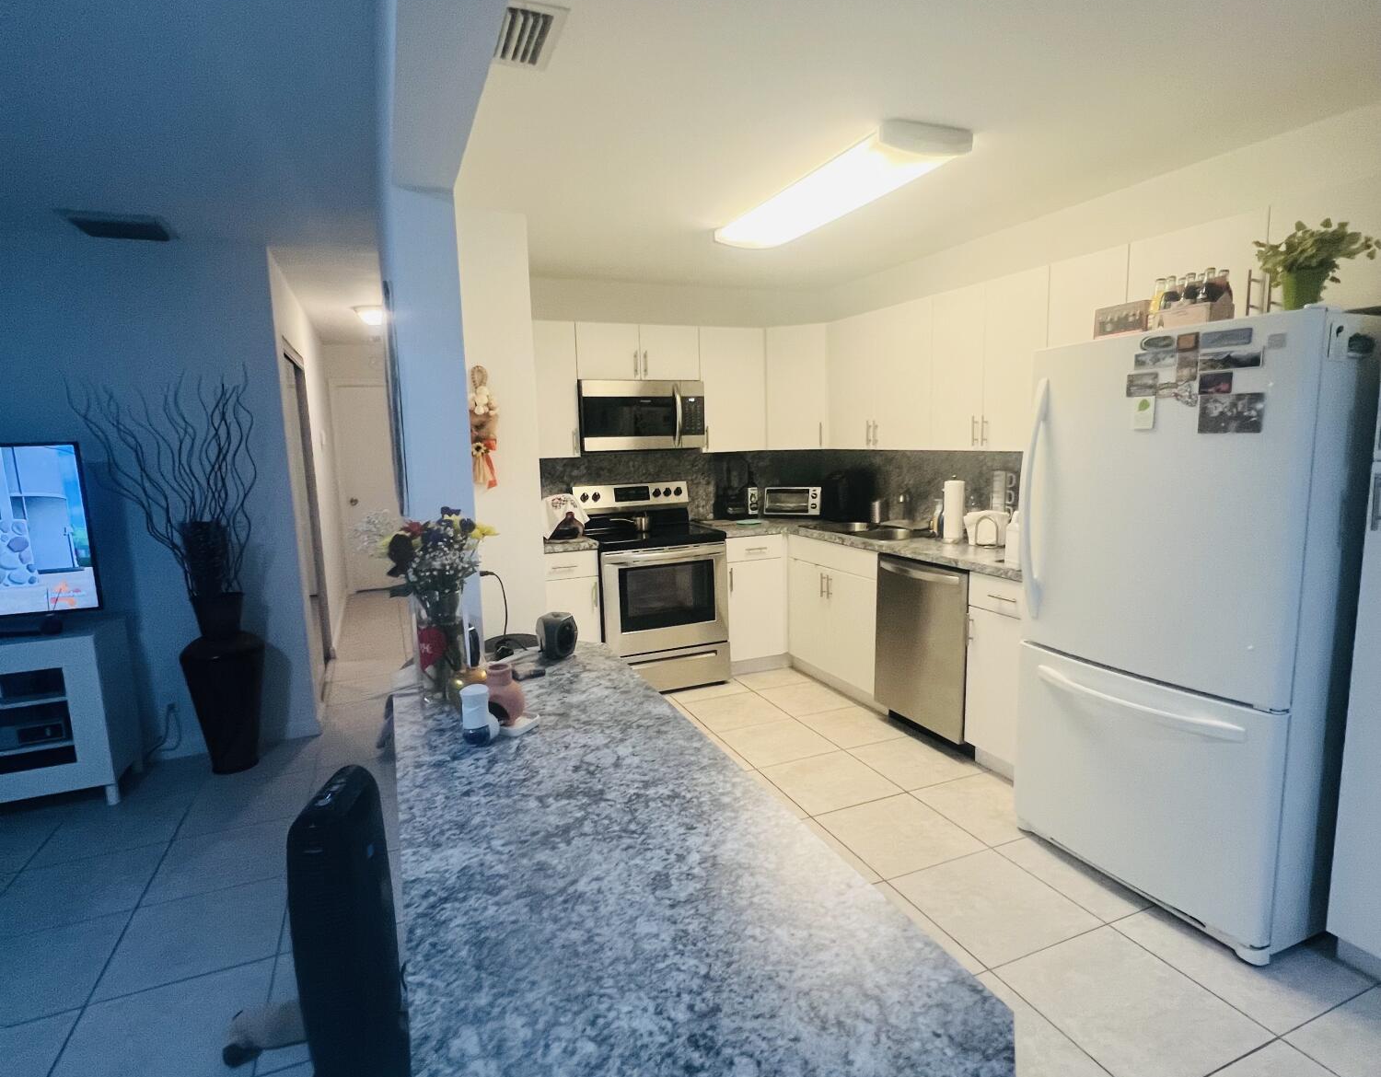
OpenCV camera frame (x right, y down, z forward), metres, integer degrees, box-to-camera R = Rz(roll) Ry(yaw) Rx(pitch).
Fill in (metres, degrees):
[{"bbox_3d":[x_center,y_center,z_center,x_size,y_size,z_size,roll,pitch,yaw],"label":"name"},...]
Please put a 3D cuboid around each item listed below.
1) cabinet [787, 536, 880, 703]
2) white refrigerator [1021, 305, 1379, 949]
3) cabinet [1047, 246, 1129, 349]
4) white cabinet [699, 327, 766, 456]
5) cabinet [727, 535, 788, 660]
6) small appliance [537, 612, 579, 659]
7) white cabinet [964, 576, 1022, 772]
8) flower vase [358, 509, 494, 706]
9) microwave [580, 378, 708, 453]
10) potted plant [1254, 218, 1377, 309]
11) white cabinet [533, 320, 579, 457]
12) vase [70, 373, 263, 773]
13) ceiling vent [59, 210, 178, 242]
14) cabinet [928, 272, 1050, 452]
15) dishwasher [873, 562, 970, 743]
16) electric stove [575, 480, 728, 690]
[{"bbox_3d":[1.044,0.401,4.012,0.600,0.792,0.871,-4,8,-23],"label":"cabinet"},{"bbox_3d":[1.666,0.230,2.239,0.780,1.730,0.833,-4,8,-23],"label":"white refrigerator"},{"bbox_3d":[1.686,-0.740,2.787,0.310,0.755,0.334,-4,8,-23],"label":"cabinet"},{"bbox_3d":[0.211,-0.935,4.481,0.457,0.755,0.326,-4,8,-23],"label":"white cabinet"},{"bbox_3d":[0.292,0.343,4.504,0.417,0.782,0.619,-4,8,-23],"label":"cabinet"},{"bbox_3d":[-0.335,0.239,1.740,0.062,0.104,0.092,3,9,27],"label":"small appliance"},{"bbox_3d":[1.553,0.530,2.911,0.621,0.782,0.395,-4,8,-23],"label":"white cabinet"},{"bbox_3d":[-0.562,0.138,1.494,0.265,0.415,0.240,-4,8,-23],"label":"flower vase"},{"bbox_3d":[-0.342,-0.738,4.238,0.763,0.403,0.405,-4,8,-23],"label":"microwave"},{"bbox_3d":[1.658,-0.727,1.864,0.260,0.265,0.280,-4,8,-23],"label":"potted plant"},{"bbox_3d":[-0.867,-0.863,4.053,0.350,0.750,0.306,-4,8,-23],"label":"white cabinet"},{"bbox_3d":[-2.229,0.158,3.040,0.630,1.795,0.380,-4,8,-23],"label":"vase"},{"bbox_3d":[-2.361,-1.298,2.851,0.310,0.035,0.300,-4,8,-23],"label":"ceiling vent"},{"bbox_3d":[1.490,-0.796,3.241,0.310,0.755,0.662,-4,8,-23],"label":"cabinet"},{"bbox_3d":[1.321,0.474,3.348,0.600,0.766,0.598,-4,8,-23],"label":"dishwasher"},{"bbox_3d":[-0.232,0.282,4.200,0.762,1.187,0.700,-4,8,-23],"label":"electric stove"}]

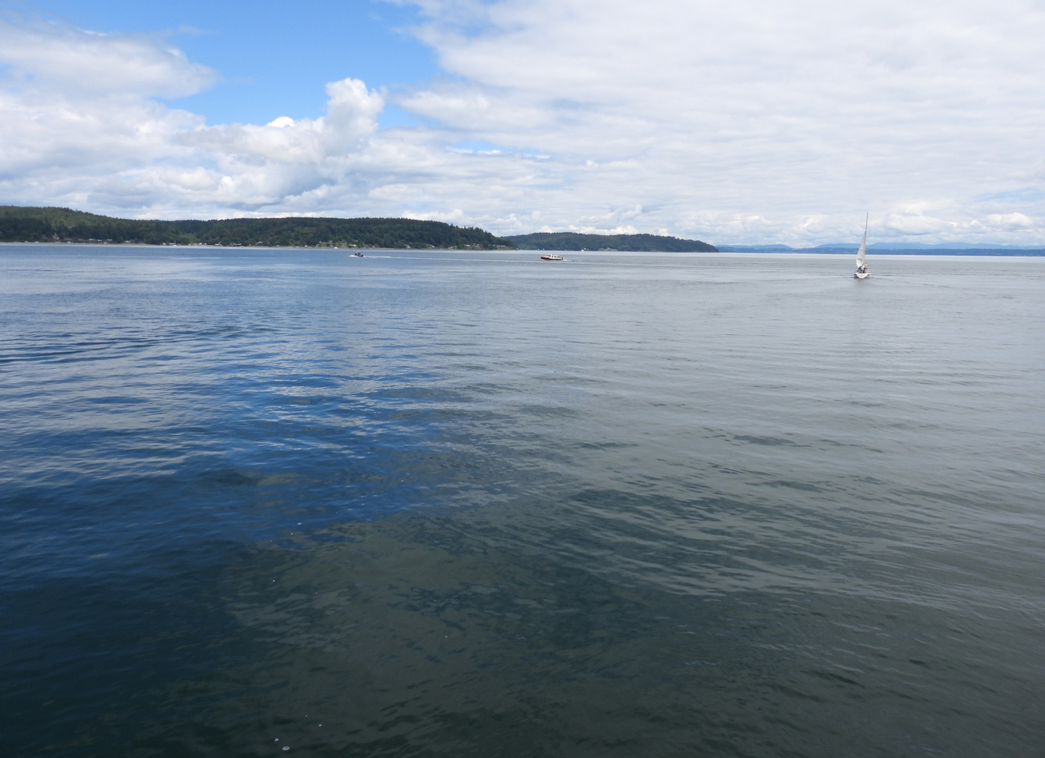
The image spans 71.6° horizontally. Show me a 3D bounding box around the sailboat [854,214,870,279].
[{"bbox_3d":[61.248,-23.883,129.574,2.800,11.500,8.700,5,11,24],"label":"sailboat"}]

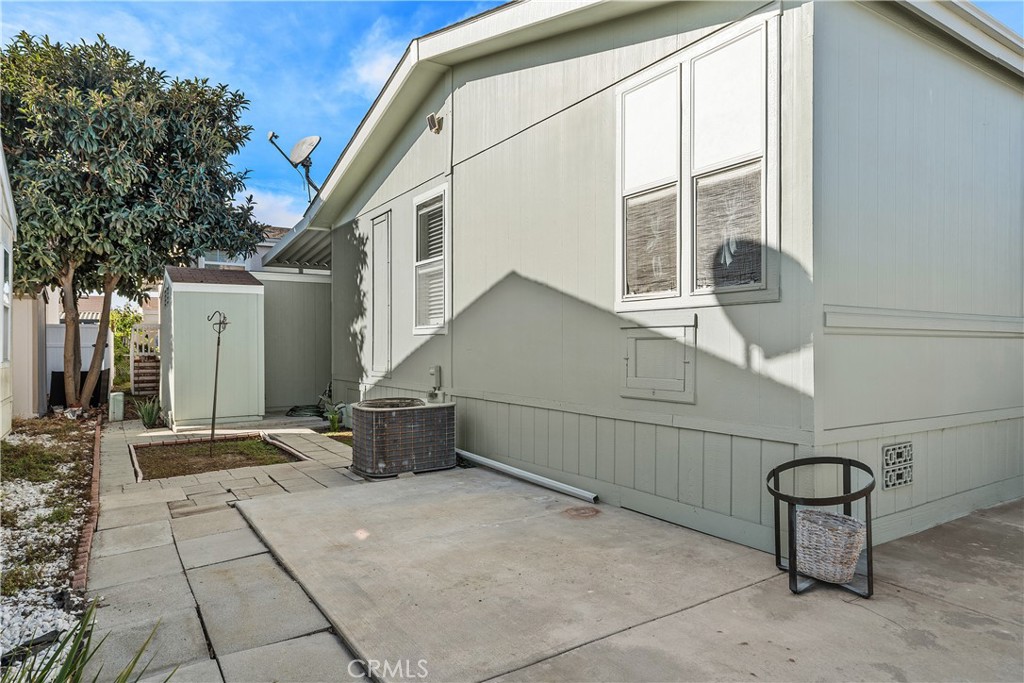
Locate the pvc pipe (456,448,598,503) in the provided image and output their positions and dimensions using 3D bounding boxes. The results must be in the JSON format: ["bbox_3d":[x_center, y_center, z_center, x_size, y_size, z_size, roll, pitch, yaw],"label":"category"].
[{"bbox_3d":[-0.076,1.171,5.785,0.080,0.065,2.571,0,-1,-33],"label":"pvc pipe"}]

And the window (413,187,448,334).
[{"bbox_3d":[-0.938,-0.919,7.266,0.100,1.650,0.920,0,-1,-33],"label":"window"}]

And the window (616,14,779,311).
[{"bbox_3d":[1.148,-1.035,4.053,0.100,1.640,1.330,0,-1,-33],"label":"window"}]

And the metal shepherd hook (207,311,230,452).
[{"bbox_3d":[-3.219,0.456,6.800,0.260,1.570,0.200,3,-1,-19],"label":"metal shepherd hook"}]

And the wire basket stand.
[{"bbox_3d":[1.521,0.924,3.082,0.475,0.530,0.475,0,-1,-33],"label":"wire basket stand"}]

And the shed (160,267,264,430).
[{"bbox_3d":[-4.844,0.045,10.079,1.252,2.411,1.800,0,-1,-34],"label":"shed"}]

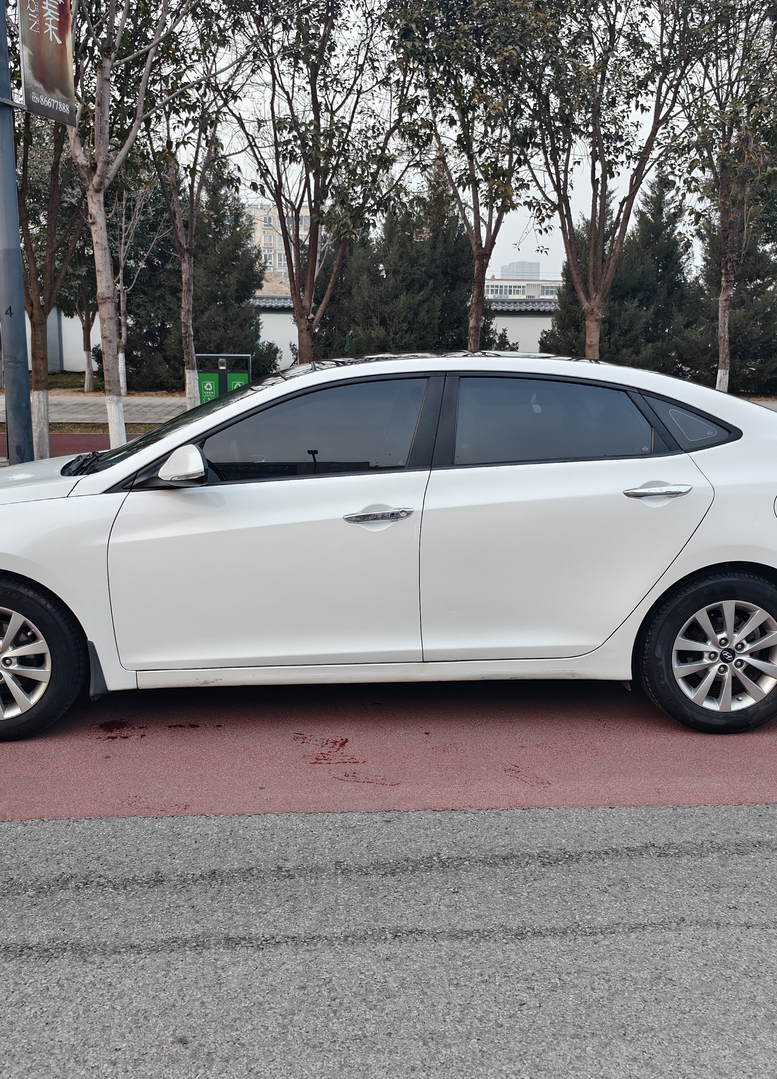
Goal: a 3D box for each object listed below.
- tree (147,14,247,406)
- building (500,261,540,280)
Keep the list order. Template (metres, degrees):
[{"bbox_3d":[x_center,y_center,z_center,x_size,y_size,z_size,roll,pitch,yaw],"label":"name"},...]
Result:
[{"bbox_3d":[-2.428,-3.973,12.384,1.250,5.180,1.250,0,12,-3],"label":"tree"},{"bbox_3d":[127.900,-235.554,929.528,37.900,68.200,25.000,0,12,-3],"label":"building"}]

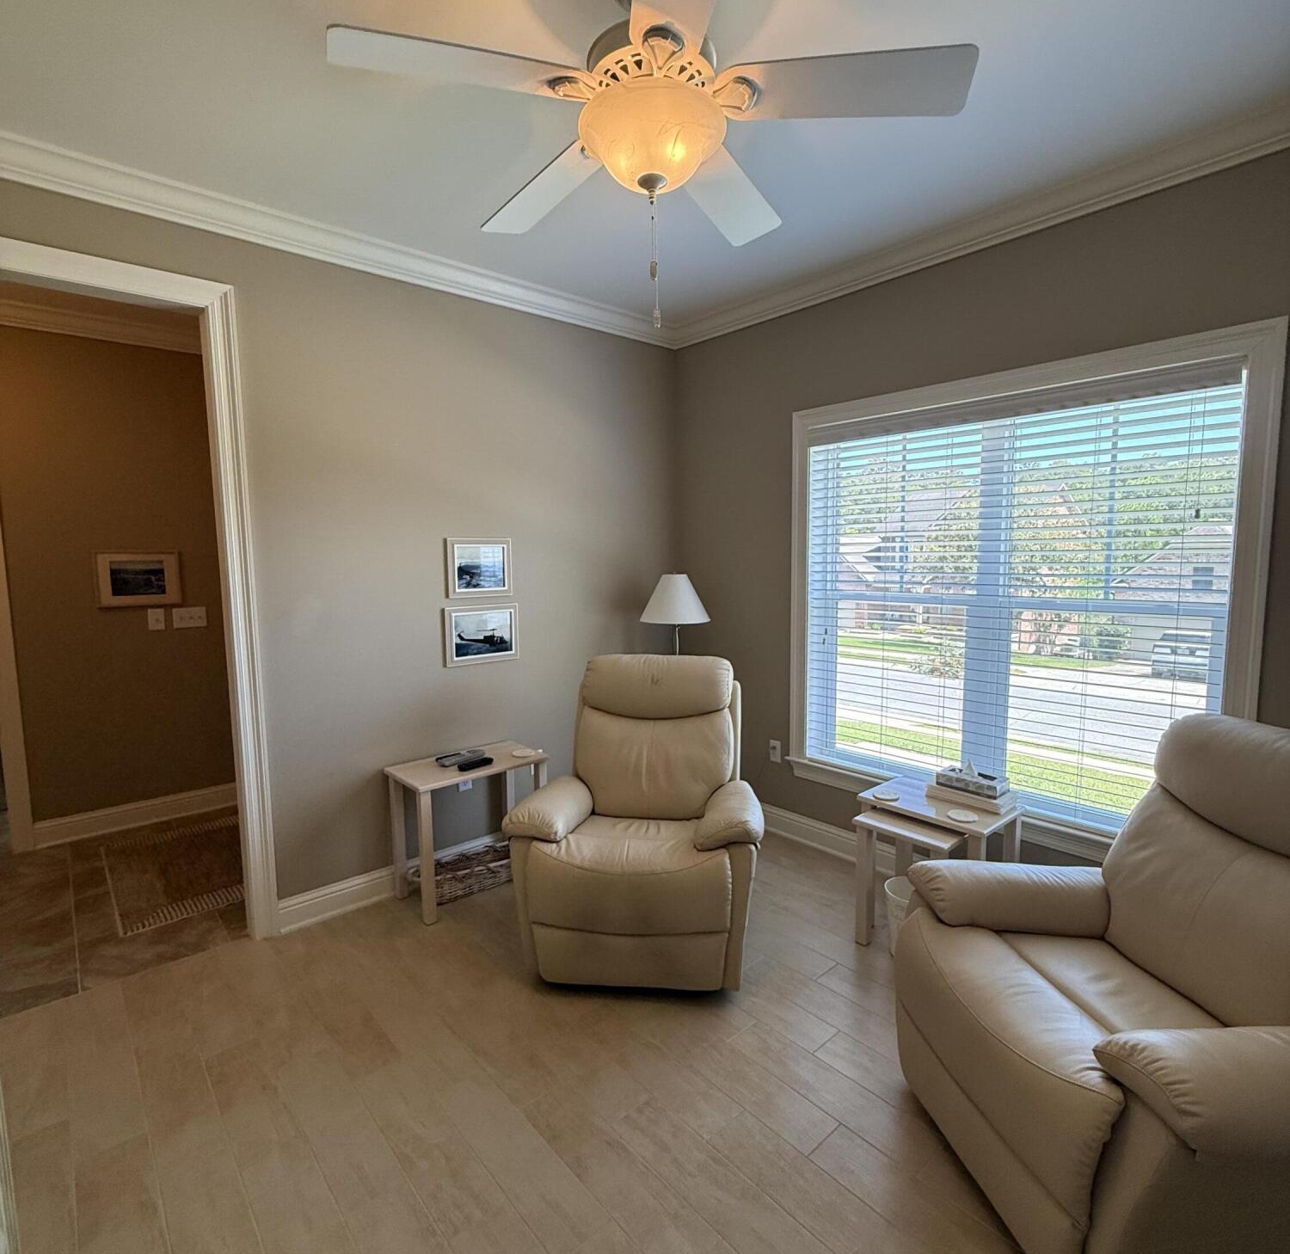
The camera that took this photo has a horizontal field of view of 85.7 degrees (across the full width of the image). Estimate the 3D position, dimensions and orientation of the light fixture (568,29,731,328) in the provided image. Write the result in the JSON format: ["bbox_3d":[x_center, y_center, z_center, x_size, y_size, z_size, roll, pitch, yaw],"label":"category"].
[{"bbox_3d":[0.020,-0.940,1.557,0.350,0.513,0.350,-1,6,0],"label":"light fixture"}]

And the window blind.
[{"bbox_3d":[1.368,-0.100,2.872,0.070,1.616,1.608,-6,8,-41],"label":"window blind"}]

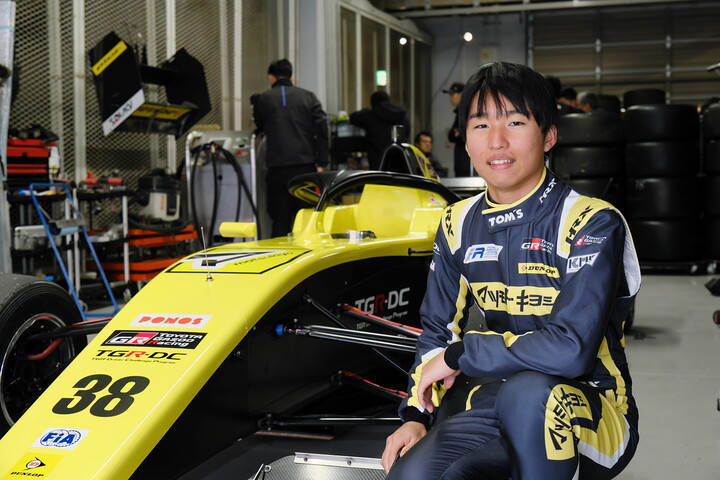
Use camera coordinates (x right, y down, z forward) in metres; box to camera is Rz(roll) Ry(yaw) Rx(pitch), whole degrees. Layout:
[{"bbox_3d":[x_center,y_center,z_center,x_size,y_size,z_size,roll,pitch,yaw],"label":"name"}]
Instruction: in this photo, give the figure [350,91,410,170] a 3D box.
[{"bbox_3d":[0.220,-0.690,9.800,0.540,1.650,0.480,-2,4,-34],"label":"figure"}]

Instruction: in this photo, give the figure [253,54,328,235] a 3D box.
[{"bbox_3d":[-0.550,-0.580,7.600,0.600,1.710,0.420,0,4,0],"label":"figure"}]

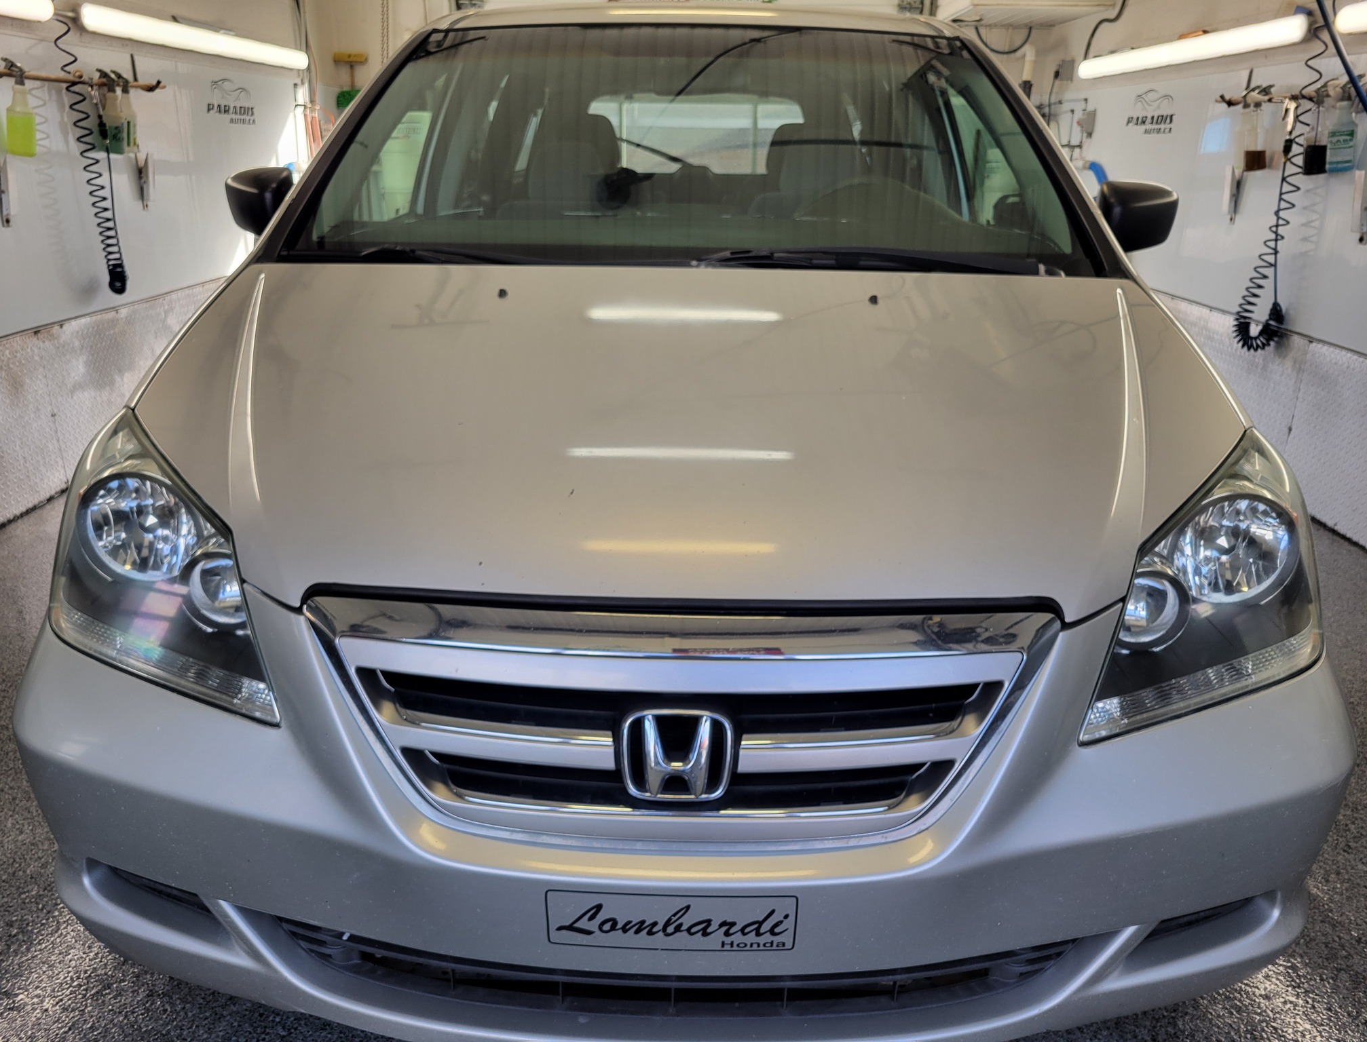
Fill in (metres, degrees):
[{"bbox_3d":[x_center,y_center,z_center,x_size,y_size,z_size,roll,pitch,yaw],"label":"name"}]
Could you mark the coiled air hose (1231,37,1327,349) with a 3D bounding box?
[{"bbox_3d":[2.397,-1.292,4.177,0.180,1.210,0.200,1,20,0],"label":"coiled air hose"}]

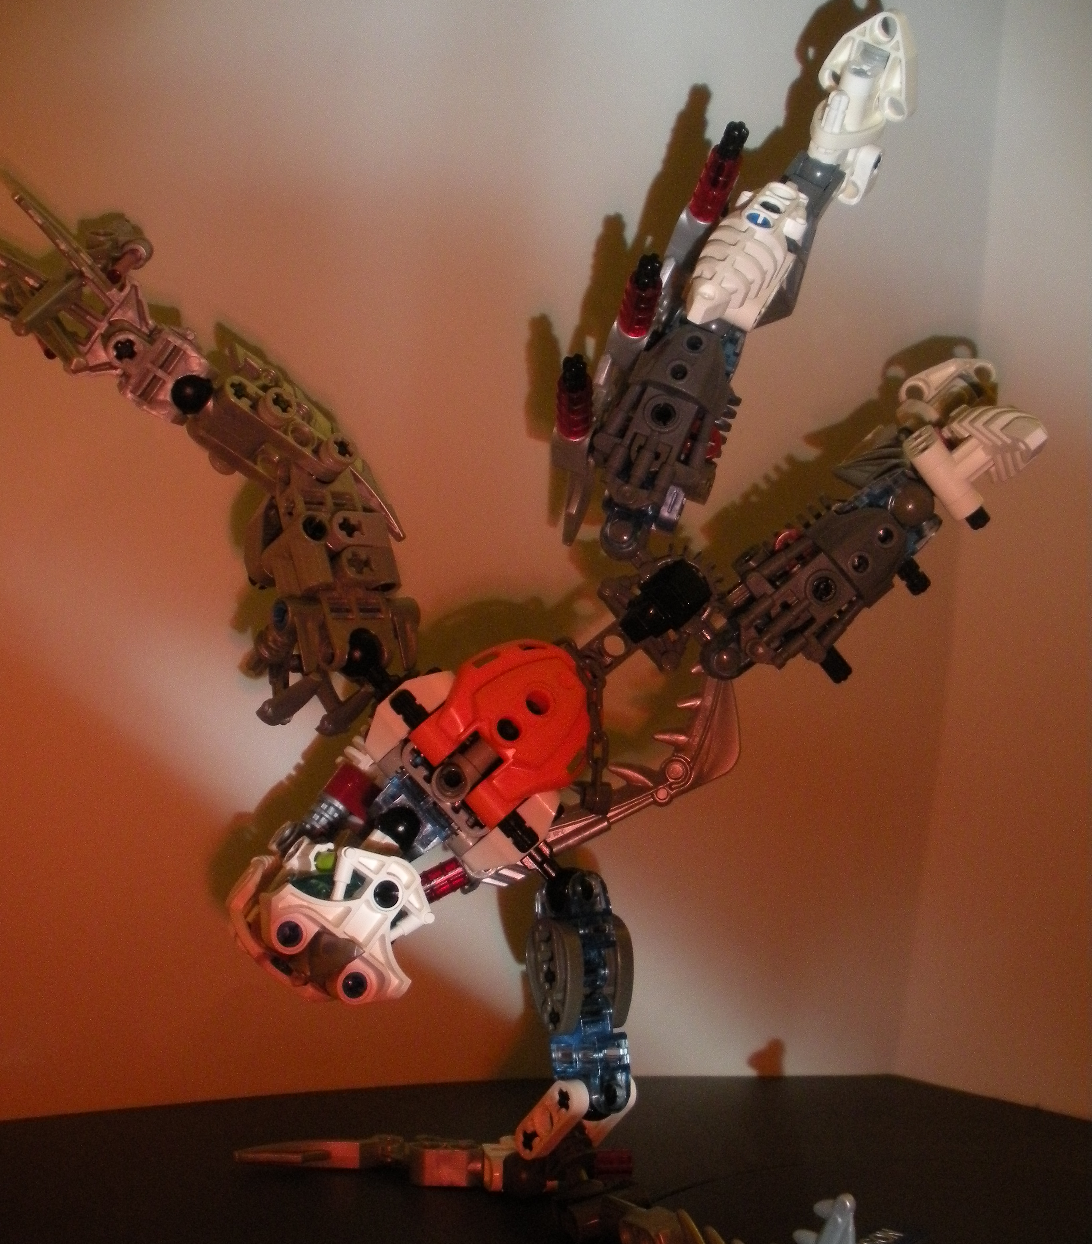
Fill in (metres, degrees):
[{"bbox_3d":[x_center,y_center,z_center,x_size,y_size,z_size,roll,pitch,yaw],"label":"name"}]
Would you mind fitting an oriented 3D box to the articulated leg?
[{"bbox_3d":[0.007,0.093,0.347,0.024,0.067,0.026,0,4,-31],"label":"articulated leg"}]

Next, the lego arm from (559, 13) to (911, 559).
[{"bbox_3d":[0.041,-0.081,0.343,0.047,0.145,0.046,27,-5,1],"label":"lego arm"}]

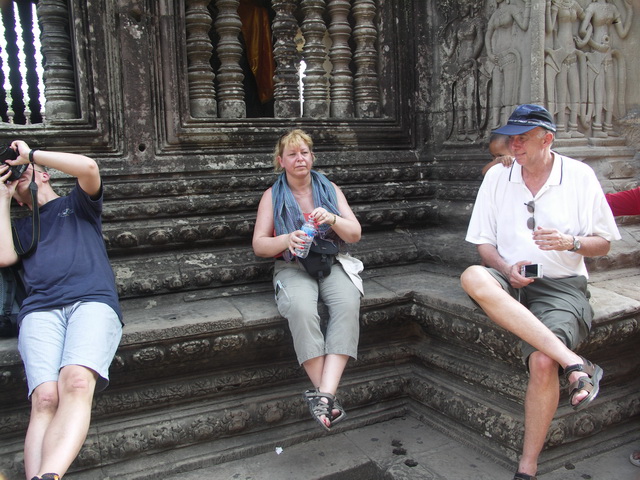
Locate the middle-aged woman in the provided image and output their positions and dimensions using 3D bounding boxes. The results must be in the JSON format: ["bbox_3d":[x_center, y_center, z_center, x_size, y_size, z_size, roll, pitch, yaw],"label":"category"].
[{"bbox_3d":[-0.040,0.137,2.741,0.550,1.310,0.660,-4,8,-12],"label":"middle-aged woman"}]

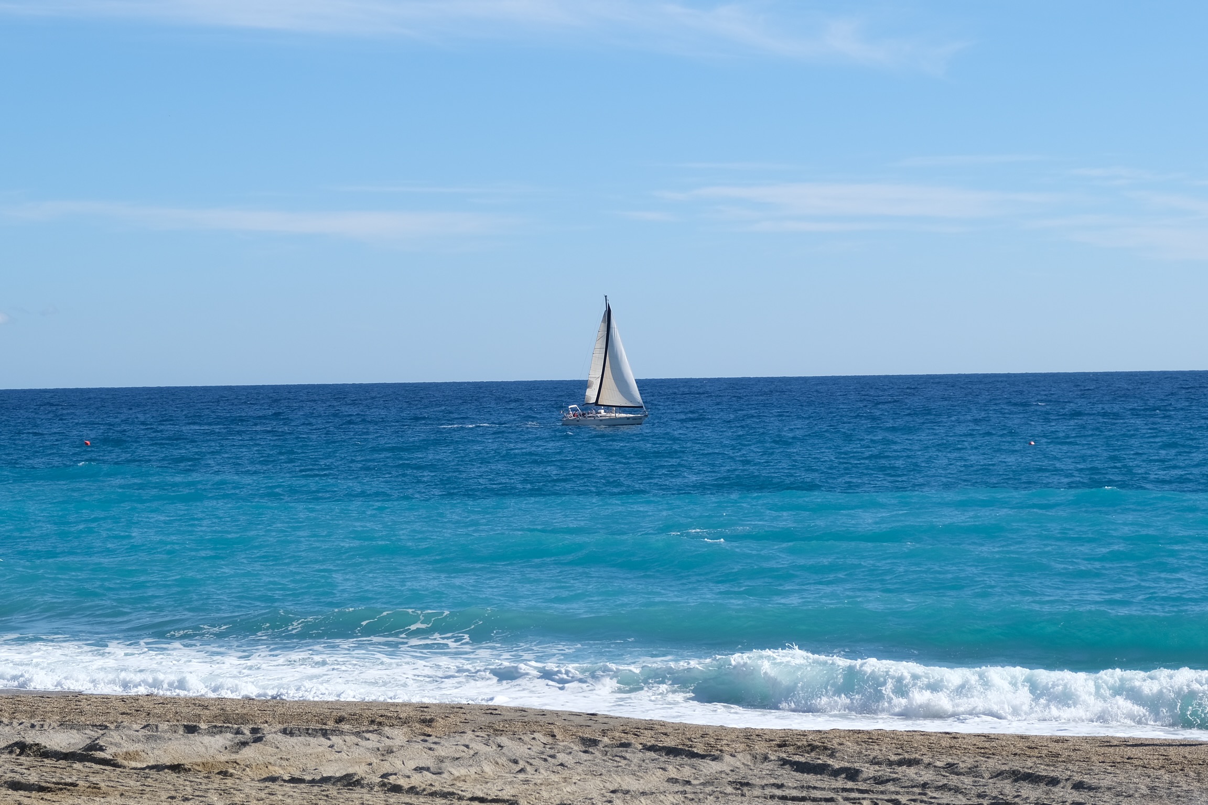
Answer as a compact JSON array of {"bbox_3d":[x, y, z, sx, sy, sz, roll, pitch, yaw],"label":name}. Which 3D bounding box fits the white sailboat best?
[{"bbox_3d":[0.105,-5.761,342.000,12.600,18.100,4.000,-1,1,20],"label":"white sailboat"}]

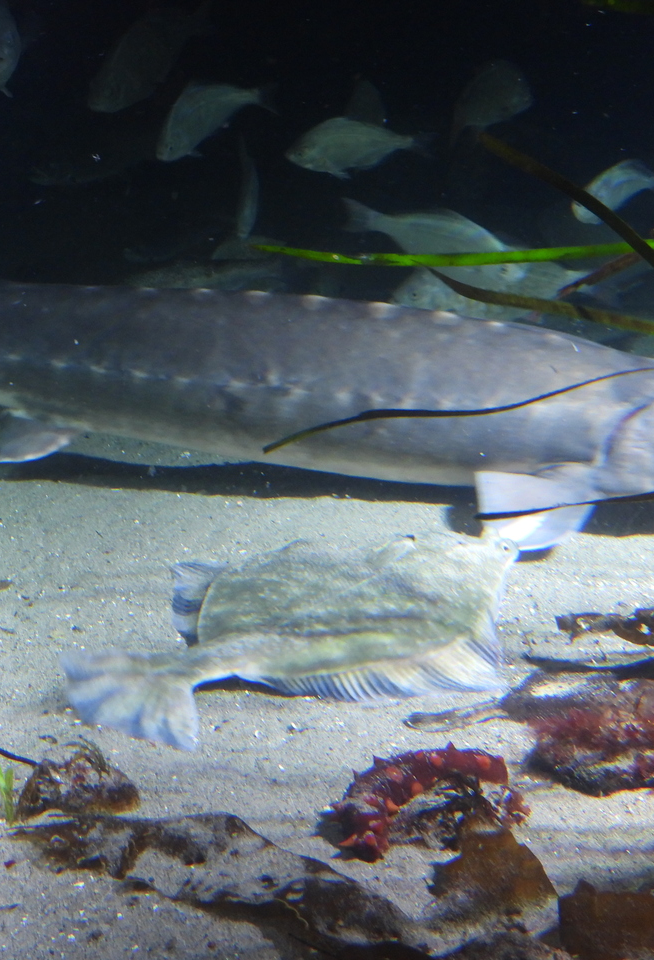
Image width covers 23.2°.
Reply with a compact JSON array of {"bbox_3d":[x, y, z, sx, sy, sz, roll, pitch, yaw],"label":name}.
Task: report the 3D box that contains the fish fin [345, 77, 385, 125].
[{"bbox_3d":[0.075,-0.756,3.200,0.090,0.105,0.020,0,13,0],"label":"fish fin"}]

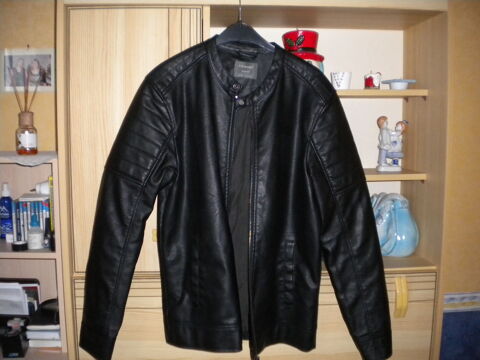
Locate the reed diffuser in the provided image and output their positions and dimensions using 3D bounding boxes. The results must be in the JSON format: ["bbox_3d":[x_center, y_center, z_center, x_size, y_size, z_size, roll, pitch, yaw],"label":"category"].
[{"bbox_3d":[-0.633,-0.203,1.420,0.088,0.260,0.080,-2,6,-20],"label":"reed diffuser"}]

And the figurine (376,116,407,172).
[{"bbox_3d":[0.493,-0.113,1.570,0.103,0.178,0.075,0,5,1],"label":"figurine"}]

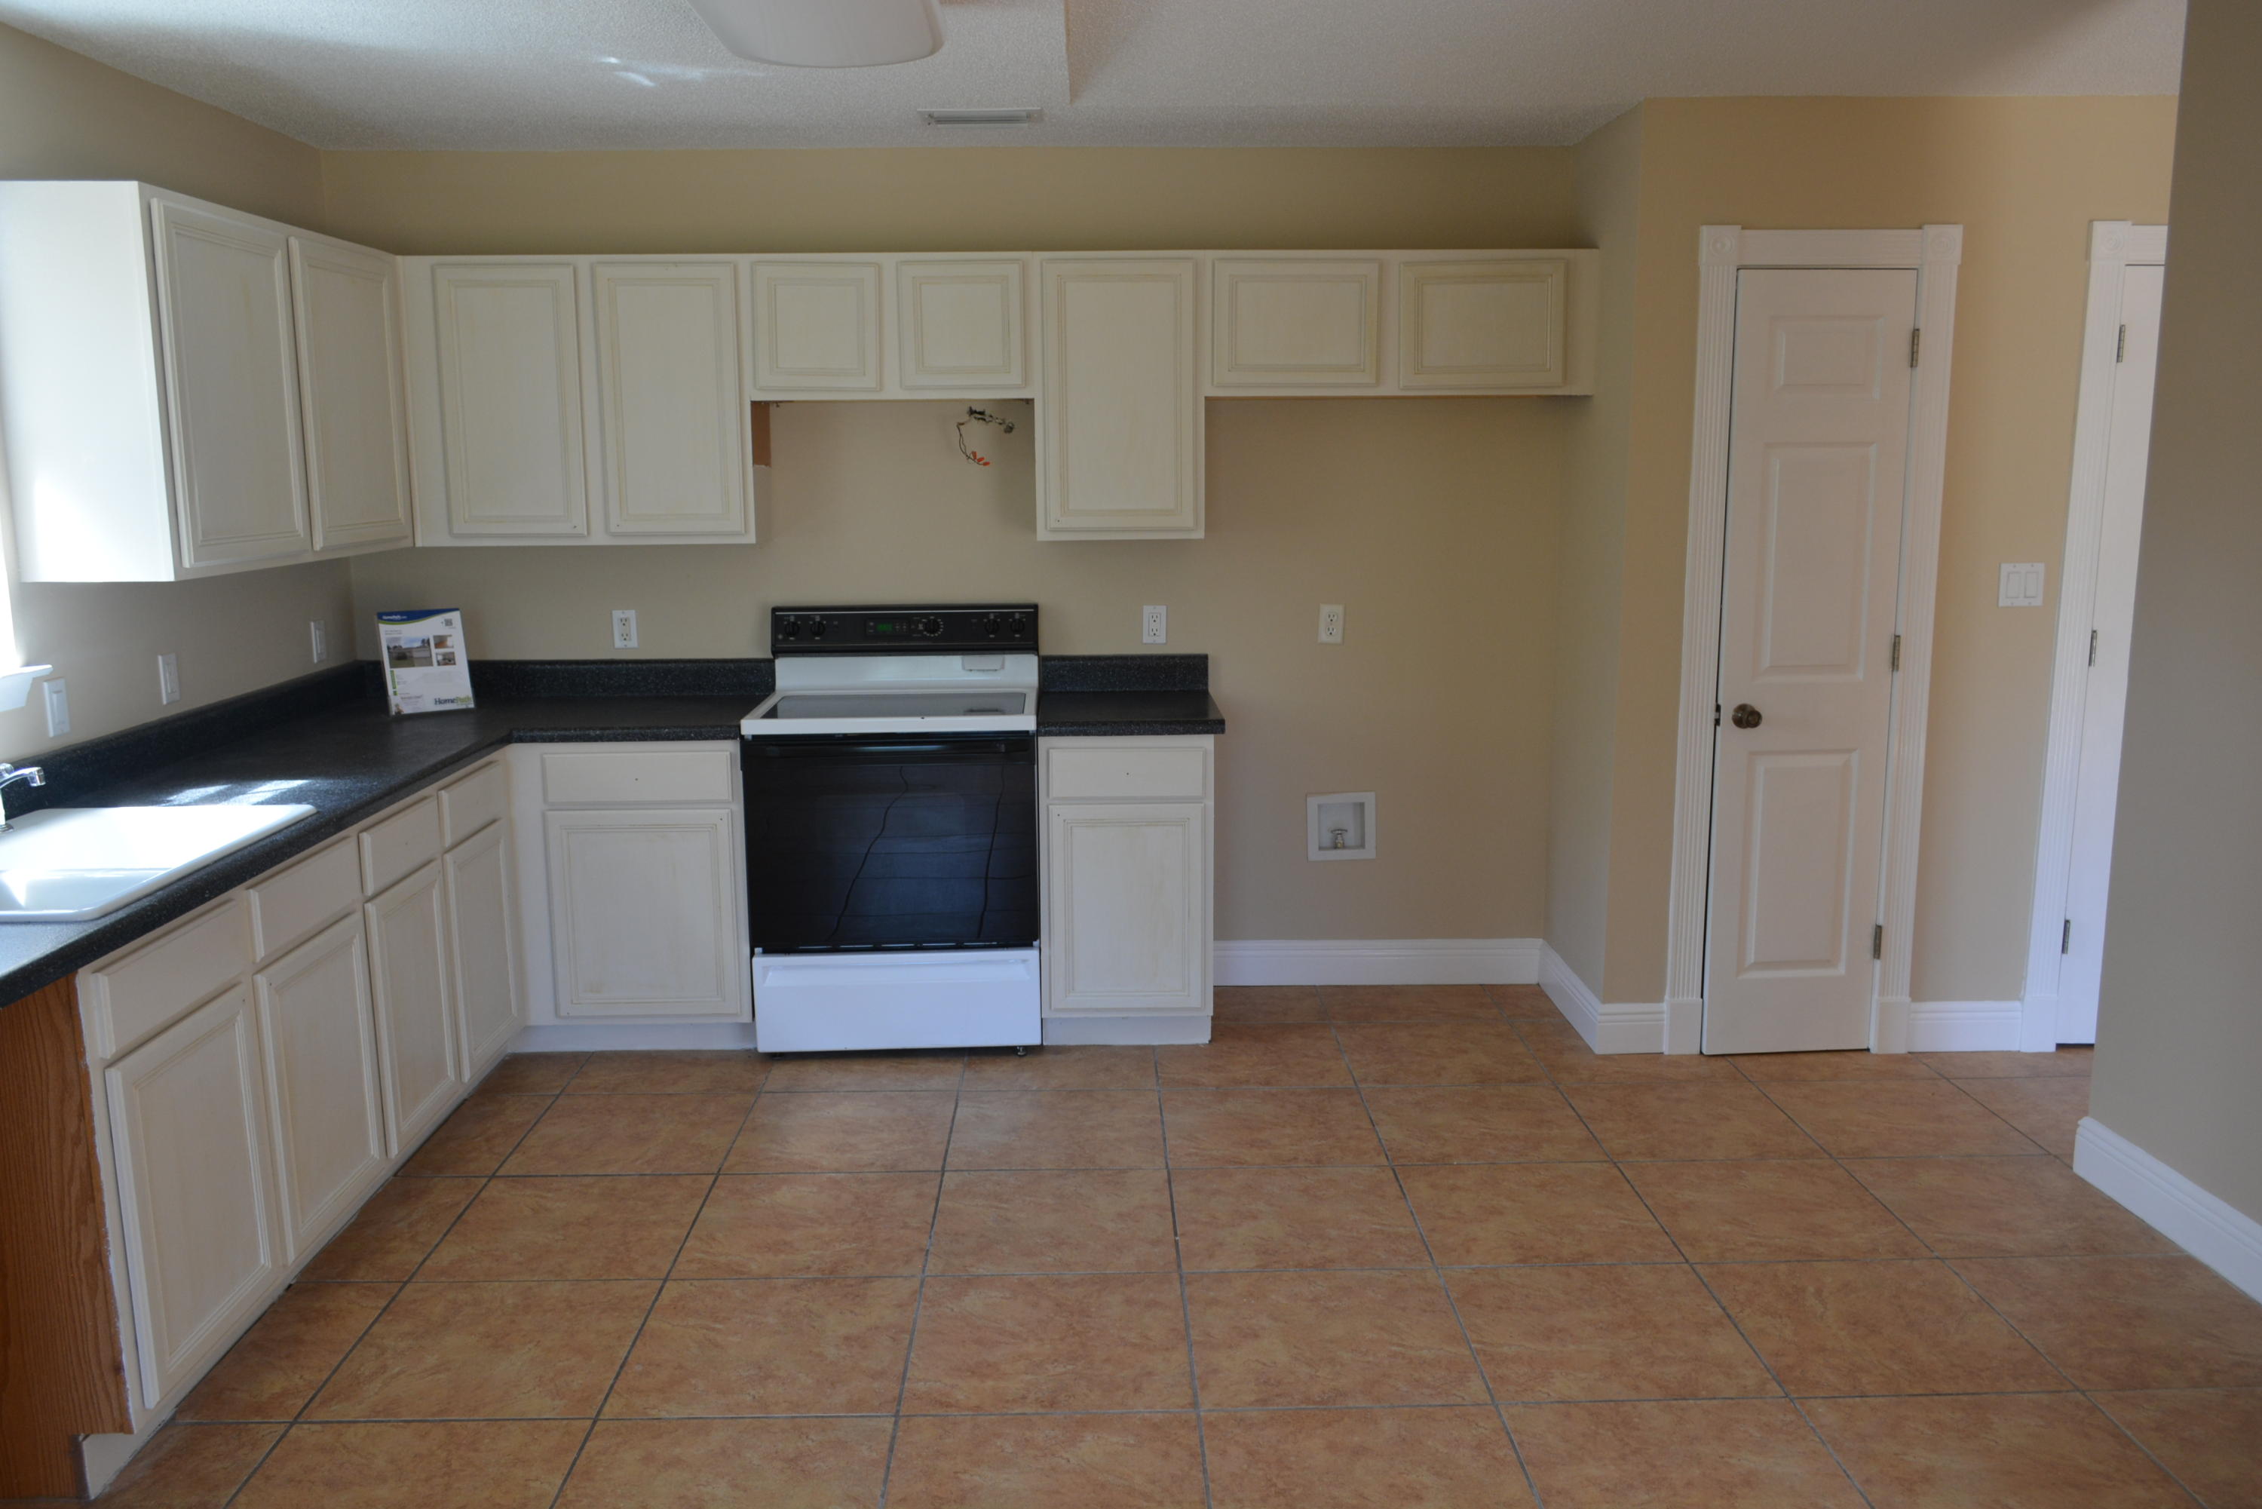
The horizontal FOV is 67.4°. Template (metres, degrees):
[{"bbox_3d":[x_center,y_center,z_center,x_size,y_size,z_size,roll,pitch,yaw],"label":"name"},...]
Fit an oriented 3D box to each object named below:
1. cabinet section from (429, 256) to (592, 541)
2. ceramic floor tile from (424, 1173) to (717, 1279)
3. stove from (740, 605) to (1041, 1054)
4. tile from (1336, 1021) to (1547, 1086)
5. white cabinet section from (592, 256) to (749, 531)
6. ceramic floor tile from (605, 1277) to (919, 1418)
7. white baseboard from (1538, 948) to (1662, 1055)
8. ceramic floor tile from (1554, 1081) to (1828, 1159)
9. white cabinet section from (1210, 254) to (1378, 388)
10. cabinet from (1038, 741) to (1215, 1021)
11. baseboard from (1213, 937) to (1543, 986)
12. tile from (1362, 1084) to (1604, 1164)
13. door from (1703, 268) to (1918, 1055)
[{"bbox_3d":[-1.648,-0.960,4.665,0.371,0.709,0.310,0,10,-1],"label":"cabinet section"},{"bbox_3d":[-1.164,0.988,3.549,0.495,0.010,0.495,-1,9,-1],"label":"ceramic floor tile"},{"bbox_3d":[-0.629,0.199,4.713,0.762,1.167,0.636,-1,10,-1],"label":"stove"},{"bbox_3d":[0.832,0.814,4.592,0.500,0.015,0.500,-1,9,-1],"label":"tile"},{"bbox_3d":[-1.228,-0.967,4.675,0.374,0.711,0.310,0,10,-1],"label":"white cabinet section"},{"bbox_3d":[-0.646,1.071,3.069,0.500,0.015,0.500,-1,9,-1],"label":"ceramic floor tile"},{"bbox_3d":[1.341,0.688,4.881,0.171,0.140,0.659,-1,9,-1],"label":"white baseboard"},{"bbox_3d":[1.342,0.889,4.108,0.497,0.012,0.497,-1,9,-1],"label":"ceramic floor tile"},{"bbox_3d":[0.439,-1.174,4.680,0.447,0.329,0.310,0,10,-1],"label":"white cabinet section"},{"bbox_3d":[-0.017,0.285,4.793,0.464,0.772,0.610,-1,9,-1],"label":"cabinet"},{"bbox_3d":[0.740,0.640,5.193,1.036,0.137,0.016,-1,9,-1],"label":"baseboard"},{"bbox_3d":[0.842,0.896,4.089,0.500,0.015,0.500,-1,9,-1],"label":"tile"},{"bbox_3d":[1.739,-0.203,4.384,0.453,2.030,0.036,-1,9,-3],"label":"door"}]

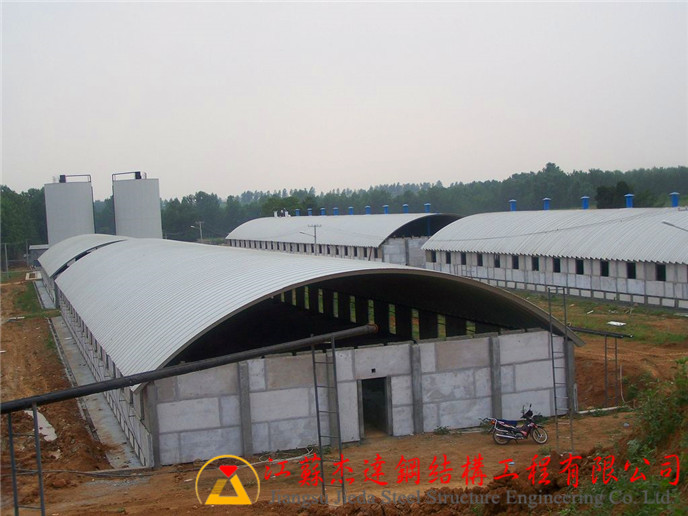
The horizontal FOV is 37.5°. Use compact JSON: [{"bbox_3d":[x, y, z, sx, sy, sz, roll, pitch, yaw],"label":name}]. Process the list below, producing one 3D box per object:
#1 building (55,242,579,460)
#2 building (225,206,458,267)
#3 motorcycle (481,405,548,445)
[{"bbox_3d":[-16.728,1.188,86.538,15.272,5.450,113.856,-4,3,-18],"label":"building"},{"bbox_3d":[-1.309,-3.565,150.240,15.600,7.200,71.700,-4,3,-20],"label":"building"},{"bbox_3d":[5.580,5.417,32.593,2.000,1.170,0.750,-3,3,7],"label":"motorcycle"}]

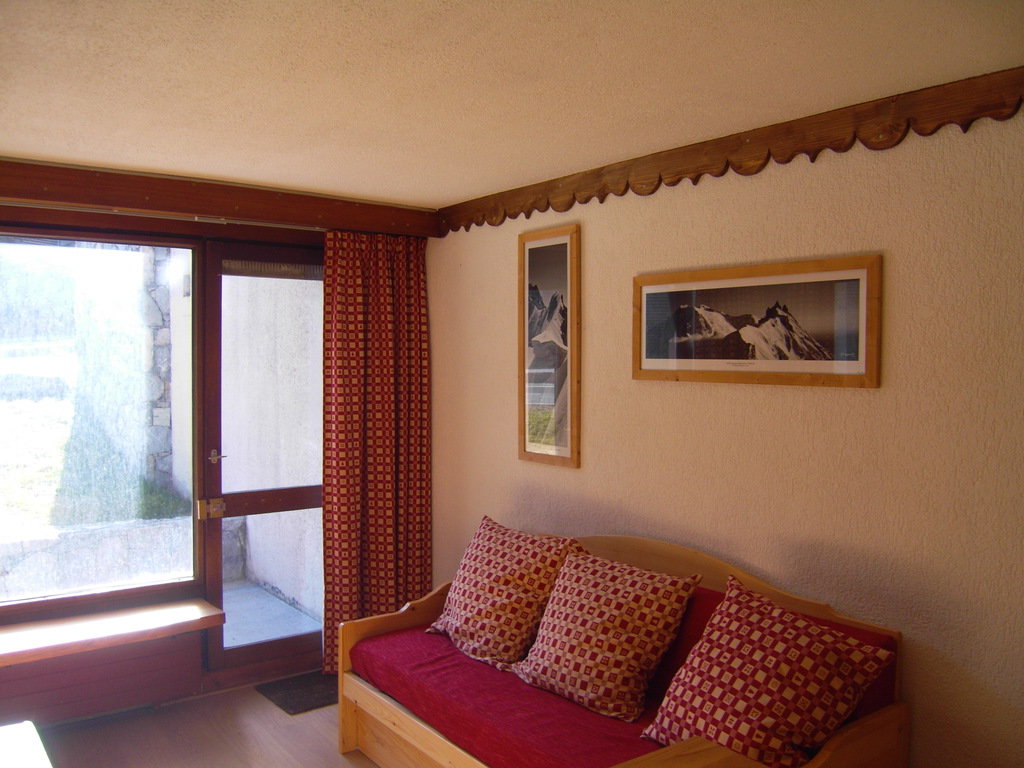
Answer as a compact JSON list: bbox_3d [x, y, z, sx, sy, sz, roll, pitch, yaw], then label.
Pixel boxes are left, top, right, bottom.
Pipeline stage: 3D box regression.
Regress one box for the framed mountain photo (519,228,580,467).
[{"bbox_3d":[0.162,-0.161,3.662,0.025,1.029,0.418,-2,3,-37],"label":"framed mountain photo"}]

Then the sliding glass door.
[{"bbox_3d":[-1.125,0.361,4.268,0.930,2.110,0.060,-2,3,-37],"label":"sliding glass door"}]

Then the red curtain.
[{"bbox_3d":[-0.696,0.351,4.332,0.595,2.240,0.130,-2,3,-37],"label":"red curtain"}]

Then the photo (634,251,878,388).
[{"bbox_3d":[0.775,-0.199,2.836,0.025,0.392,1.005,-2,3,-37],"label":"photo"}]

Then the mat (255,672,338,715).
[{"bbox_3d":[-0.899,1.508,4.146,0.600,0.010,0.410,-2,3,-37],"label":"mat"}]

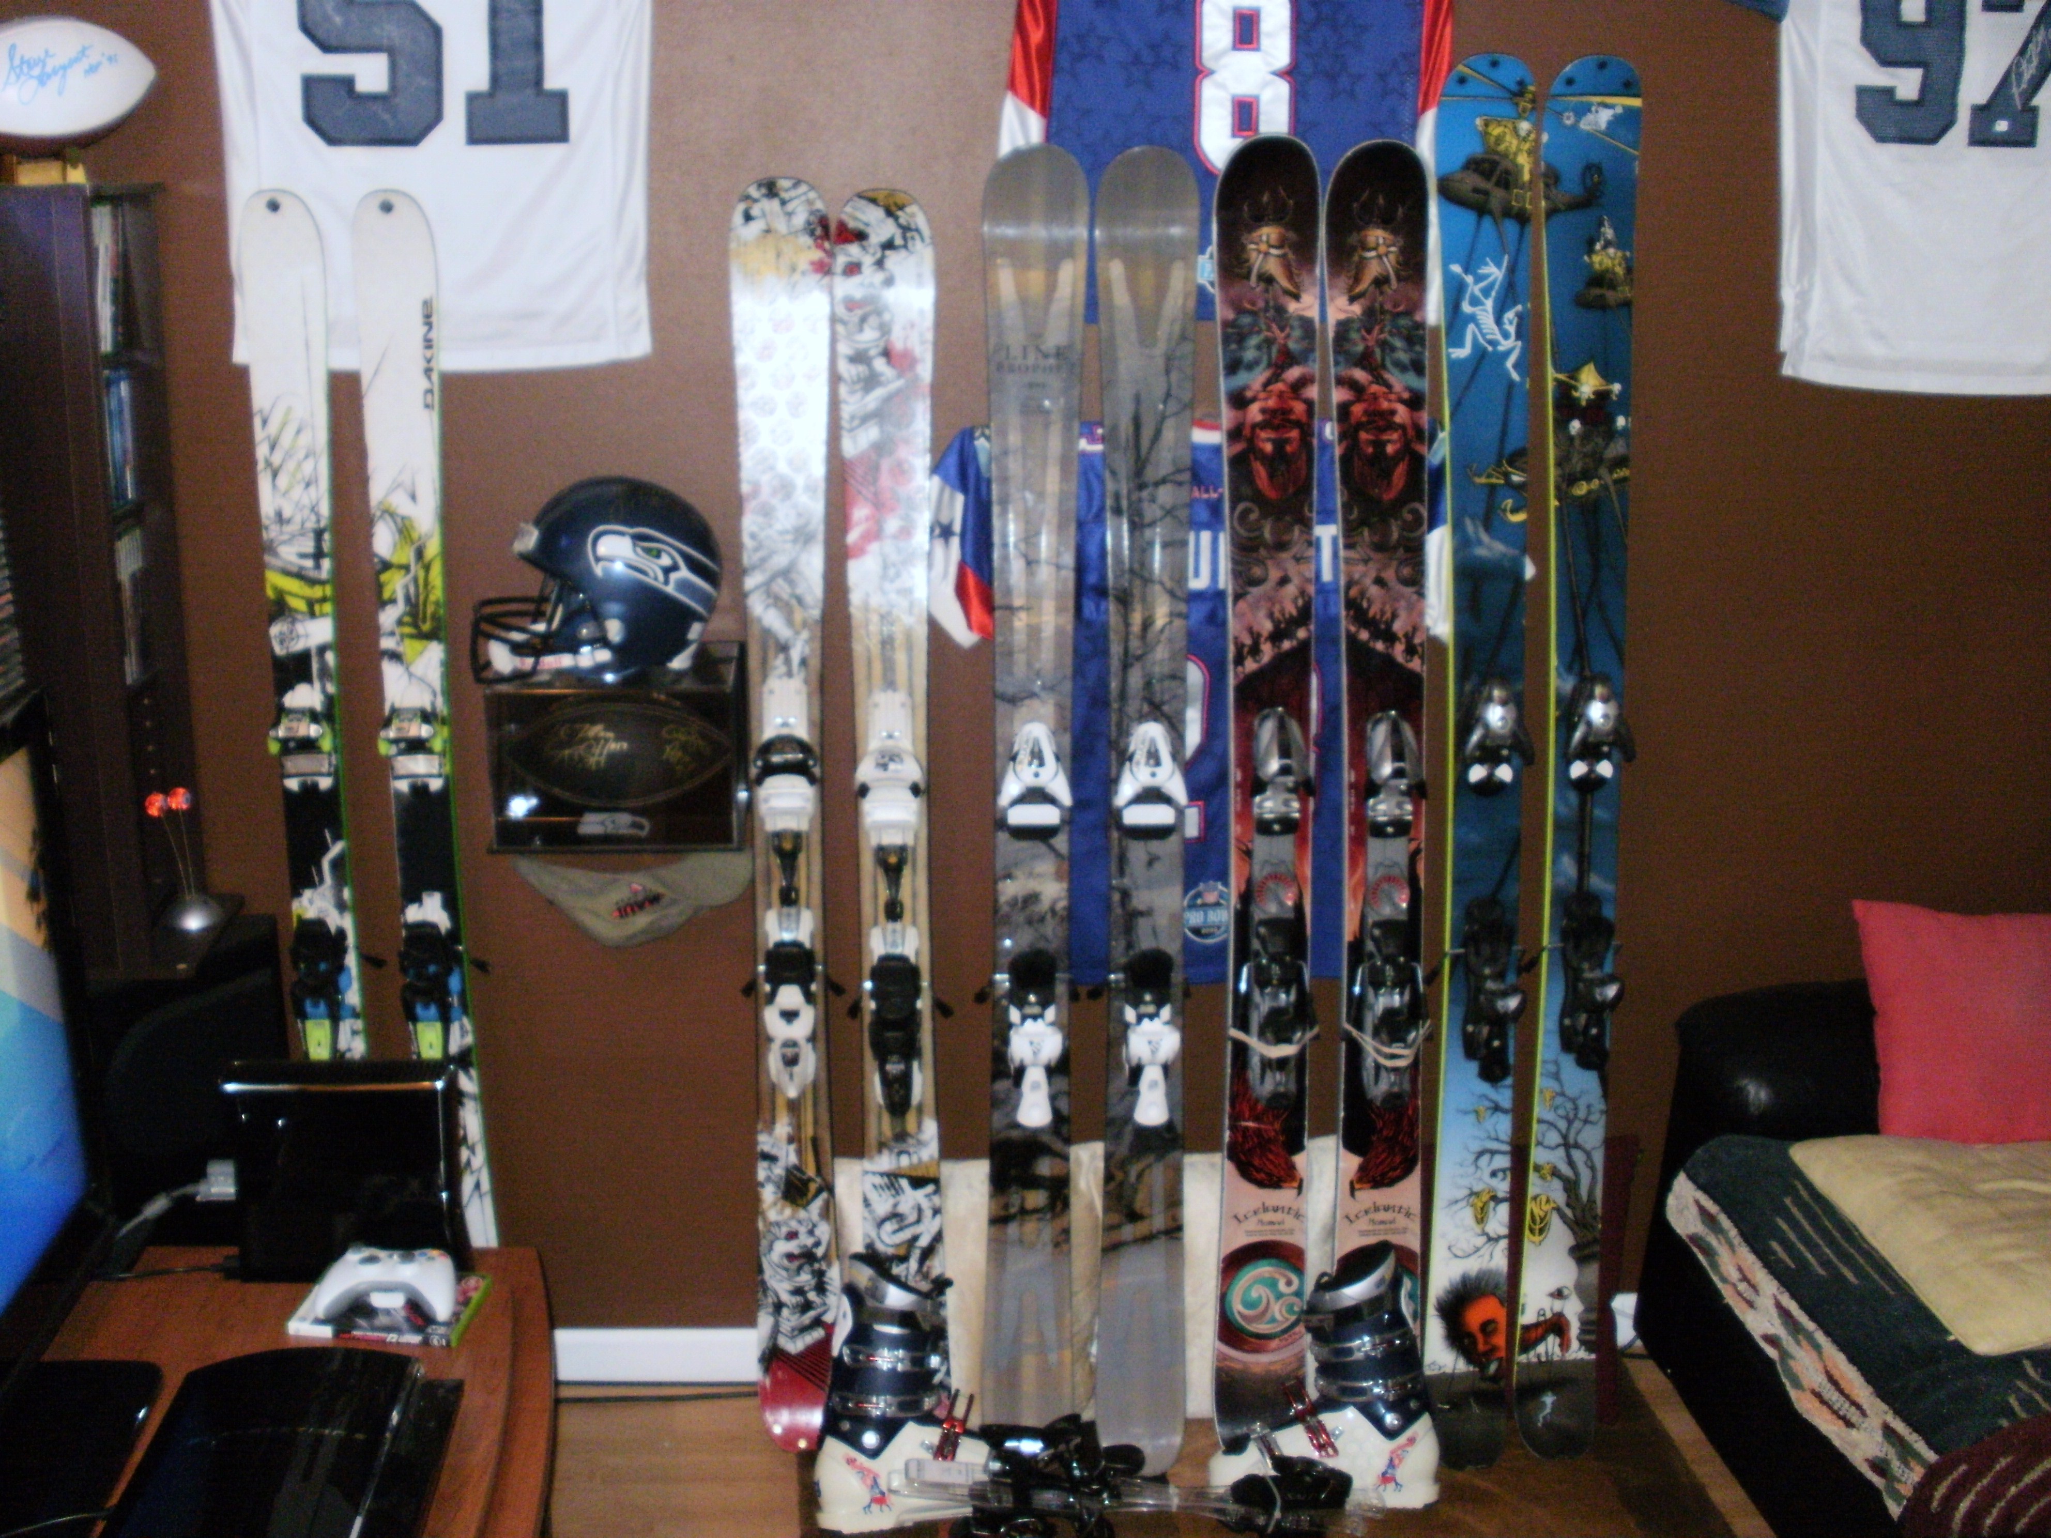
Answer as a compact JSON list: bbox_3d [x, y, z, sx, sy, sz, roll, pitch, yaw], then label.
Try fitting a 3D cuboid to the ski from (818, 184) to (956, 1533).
[{"bbox_3d":[-0.176,0.106,2.827,0.135,1.720,0.110,-1,7,-3],"label":"ski"}]

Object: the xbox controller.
[{"bbox_3d":[-0.726,0.583,2.415,0.153,0.060,0.105,-1,14,-3],"label":"xbox controller"}]

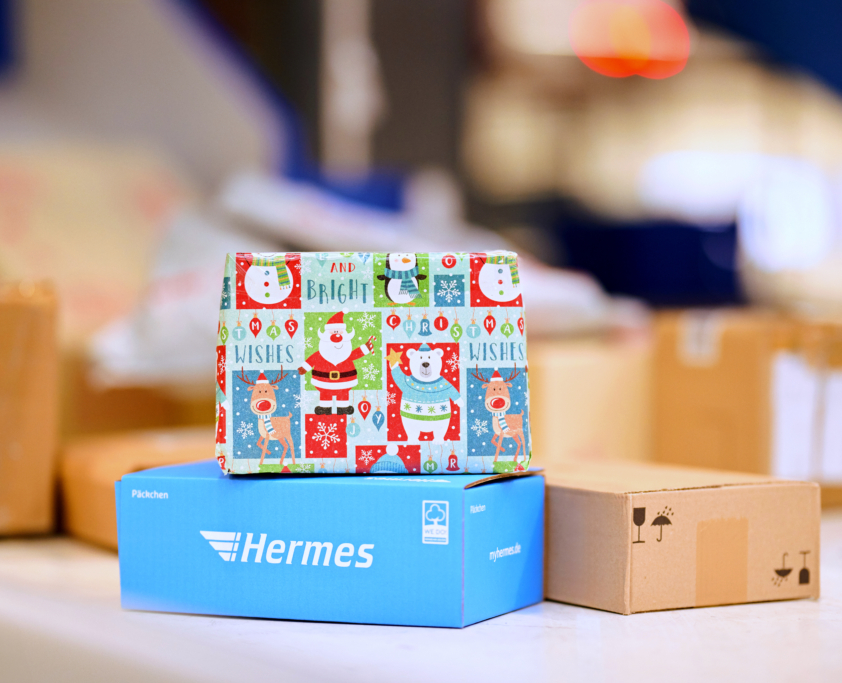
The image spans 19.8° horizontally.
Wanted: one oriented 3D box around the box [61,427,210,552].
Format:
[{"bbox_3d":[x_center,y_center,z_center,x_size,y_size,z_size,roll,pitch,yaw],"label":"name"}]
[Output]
[{"bbox_3d":[-0.164,0.149,2.320,0.300,0.086,0.236,0,1,-22],"label":"box"}]

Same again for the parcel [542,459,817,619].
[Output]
[{"bbox_3d":[0.156,0.155,1.970,0.190,0.090,0.285,-1,1,-34],"label":"parcel"}]

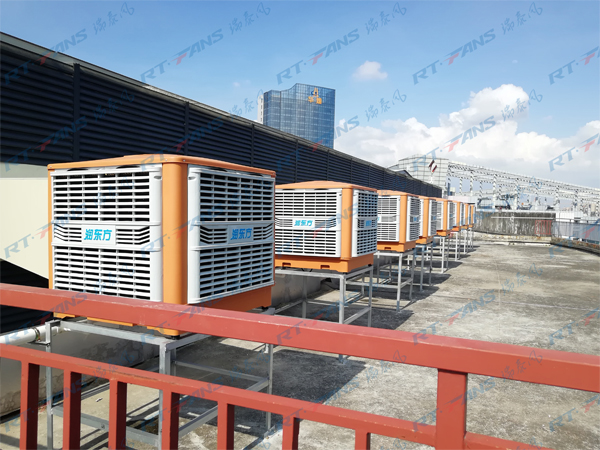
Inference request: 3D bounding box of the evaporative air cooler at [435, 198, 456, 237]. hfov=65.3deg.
[{"bbox_3d":[3.565,-0.223,12.753,1.060,1.010,1.060,1,2,25],"label":"evaporative air cooler"}]

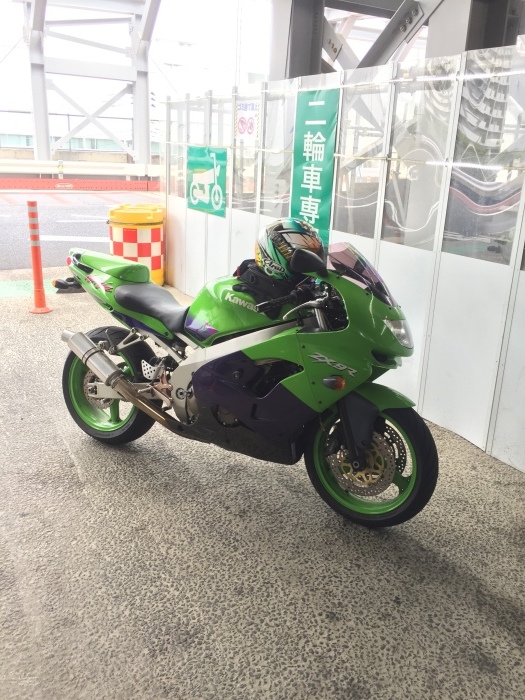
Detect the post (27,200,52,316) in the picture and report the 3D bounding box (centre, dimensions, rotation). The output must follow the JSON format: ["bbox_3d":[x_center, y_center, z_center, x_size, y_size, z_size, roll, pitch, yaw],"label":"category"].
[{"bbox_3d":[-2.113,-0.870,5.498,0.228,1.000,0.228,2,18,0],"label":"post"}]

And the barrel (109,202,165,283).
[{"bbox_3d":[-1.462,-1.194,6.769,0.645,0.870,0.645,2,18,0],"label":"barrel"}]

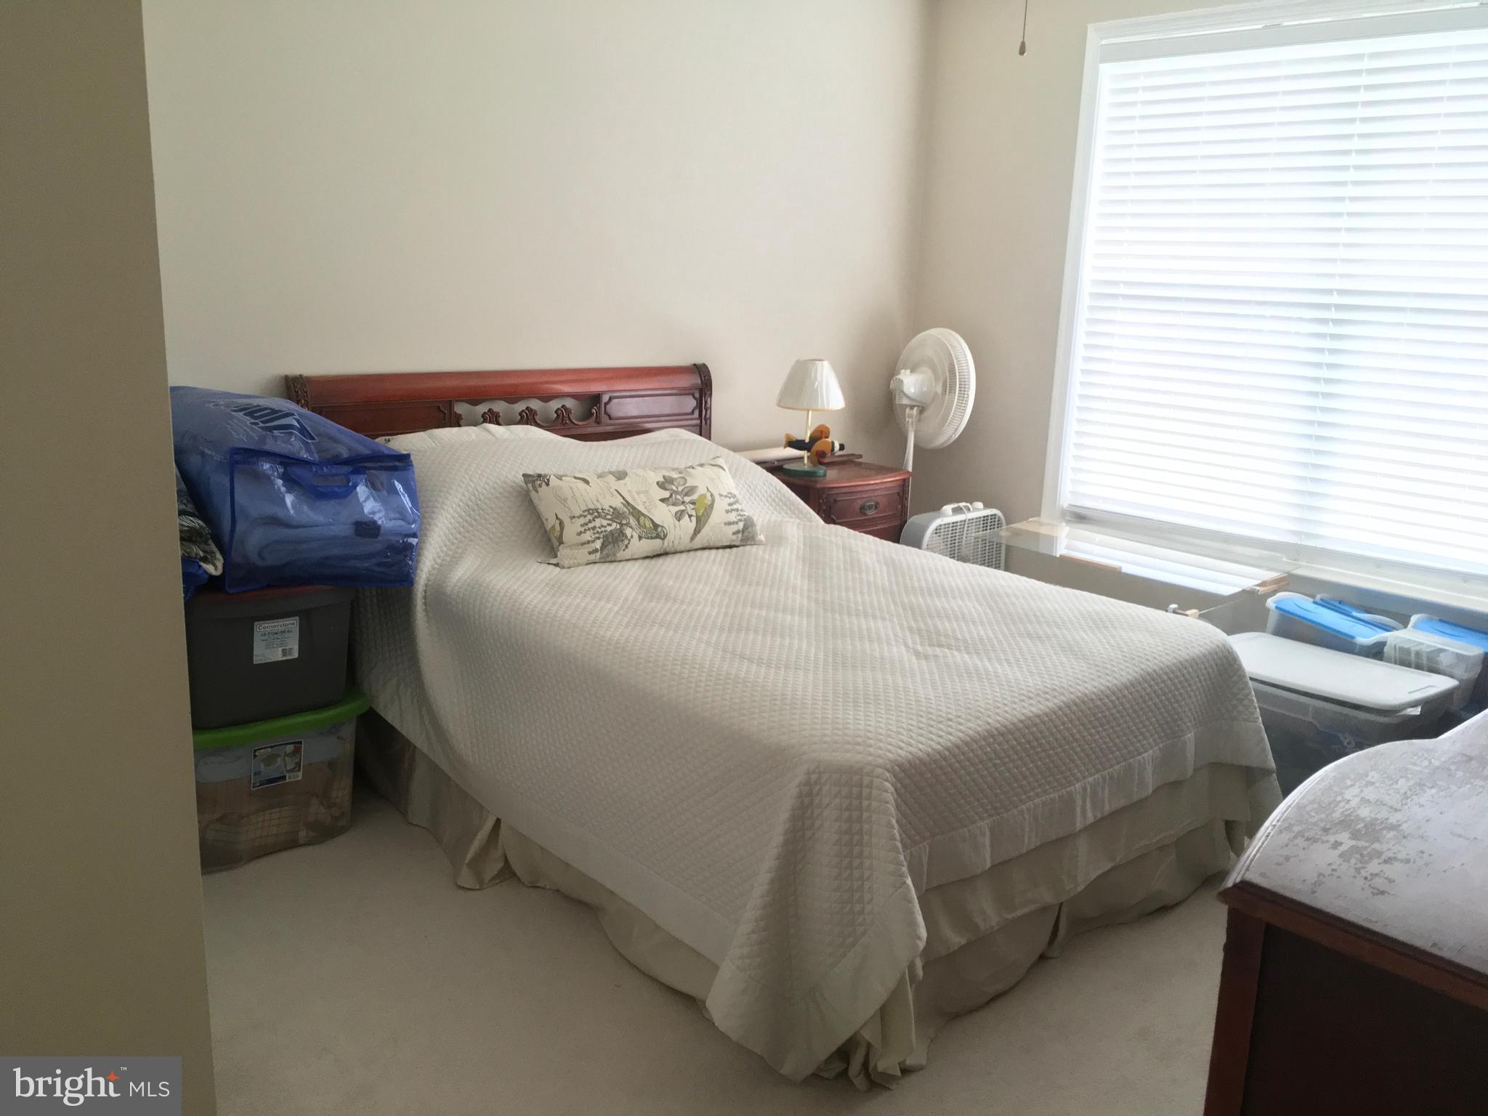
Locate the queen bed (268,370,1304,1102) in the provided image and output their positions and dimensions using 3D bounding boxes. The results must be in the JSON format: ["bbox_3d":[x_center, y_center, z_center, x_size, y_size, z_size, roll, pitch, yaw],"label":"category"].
[{"bbox_3d":[0.005,0.138,3.325,1.630,1.144,2.109,-9,16,-40],"label":"queen bed"}]

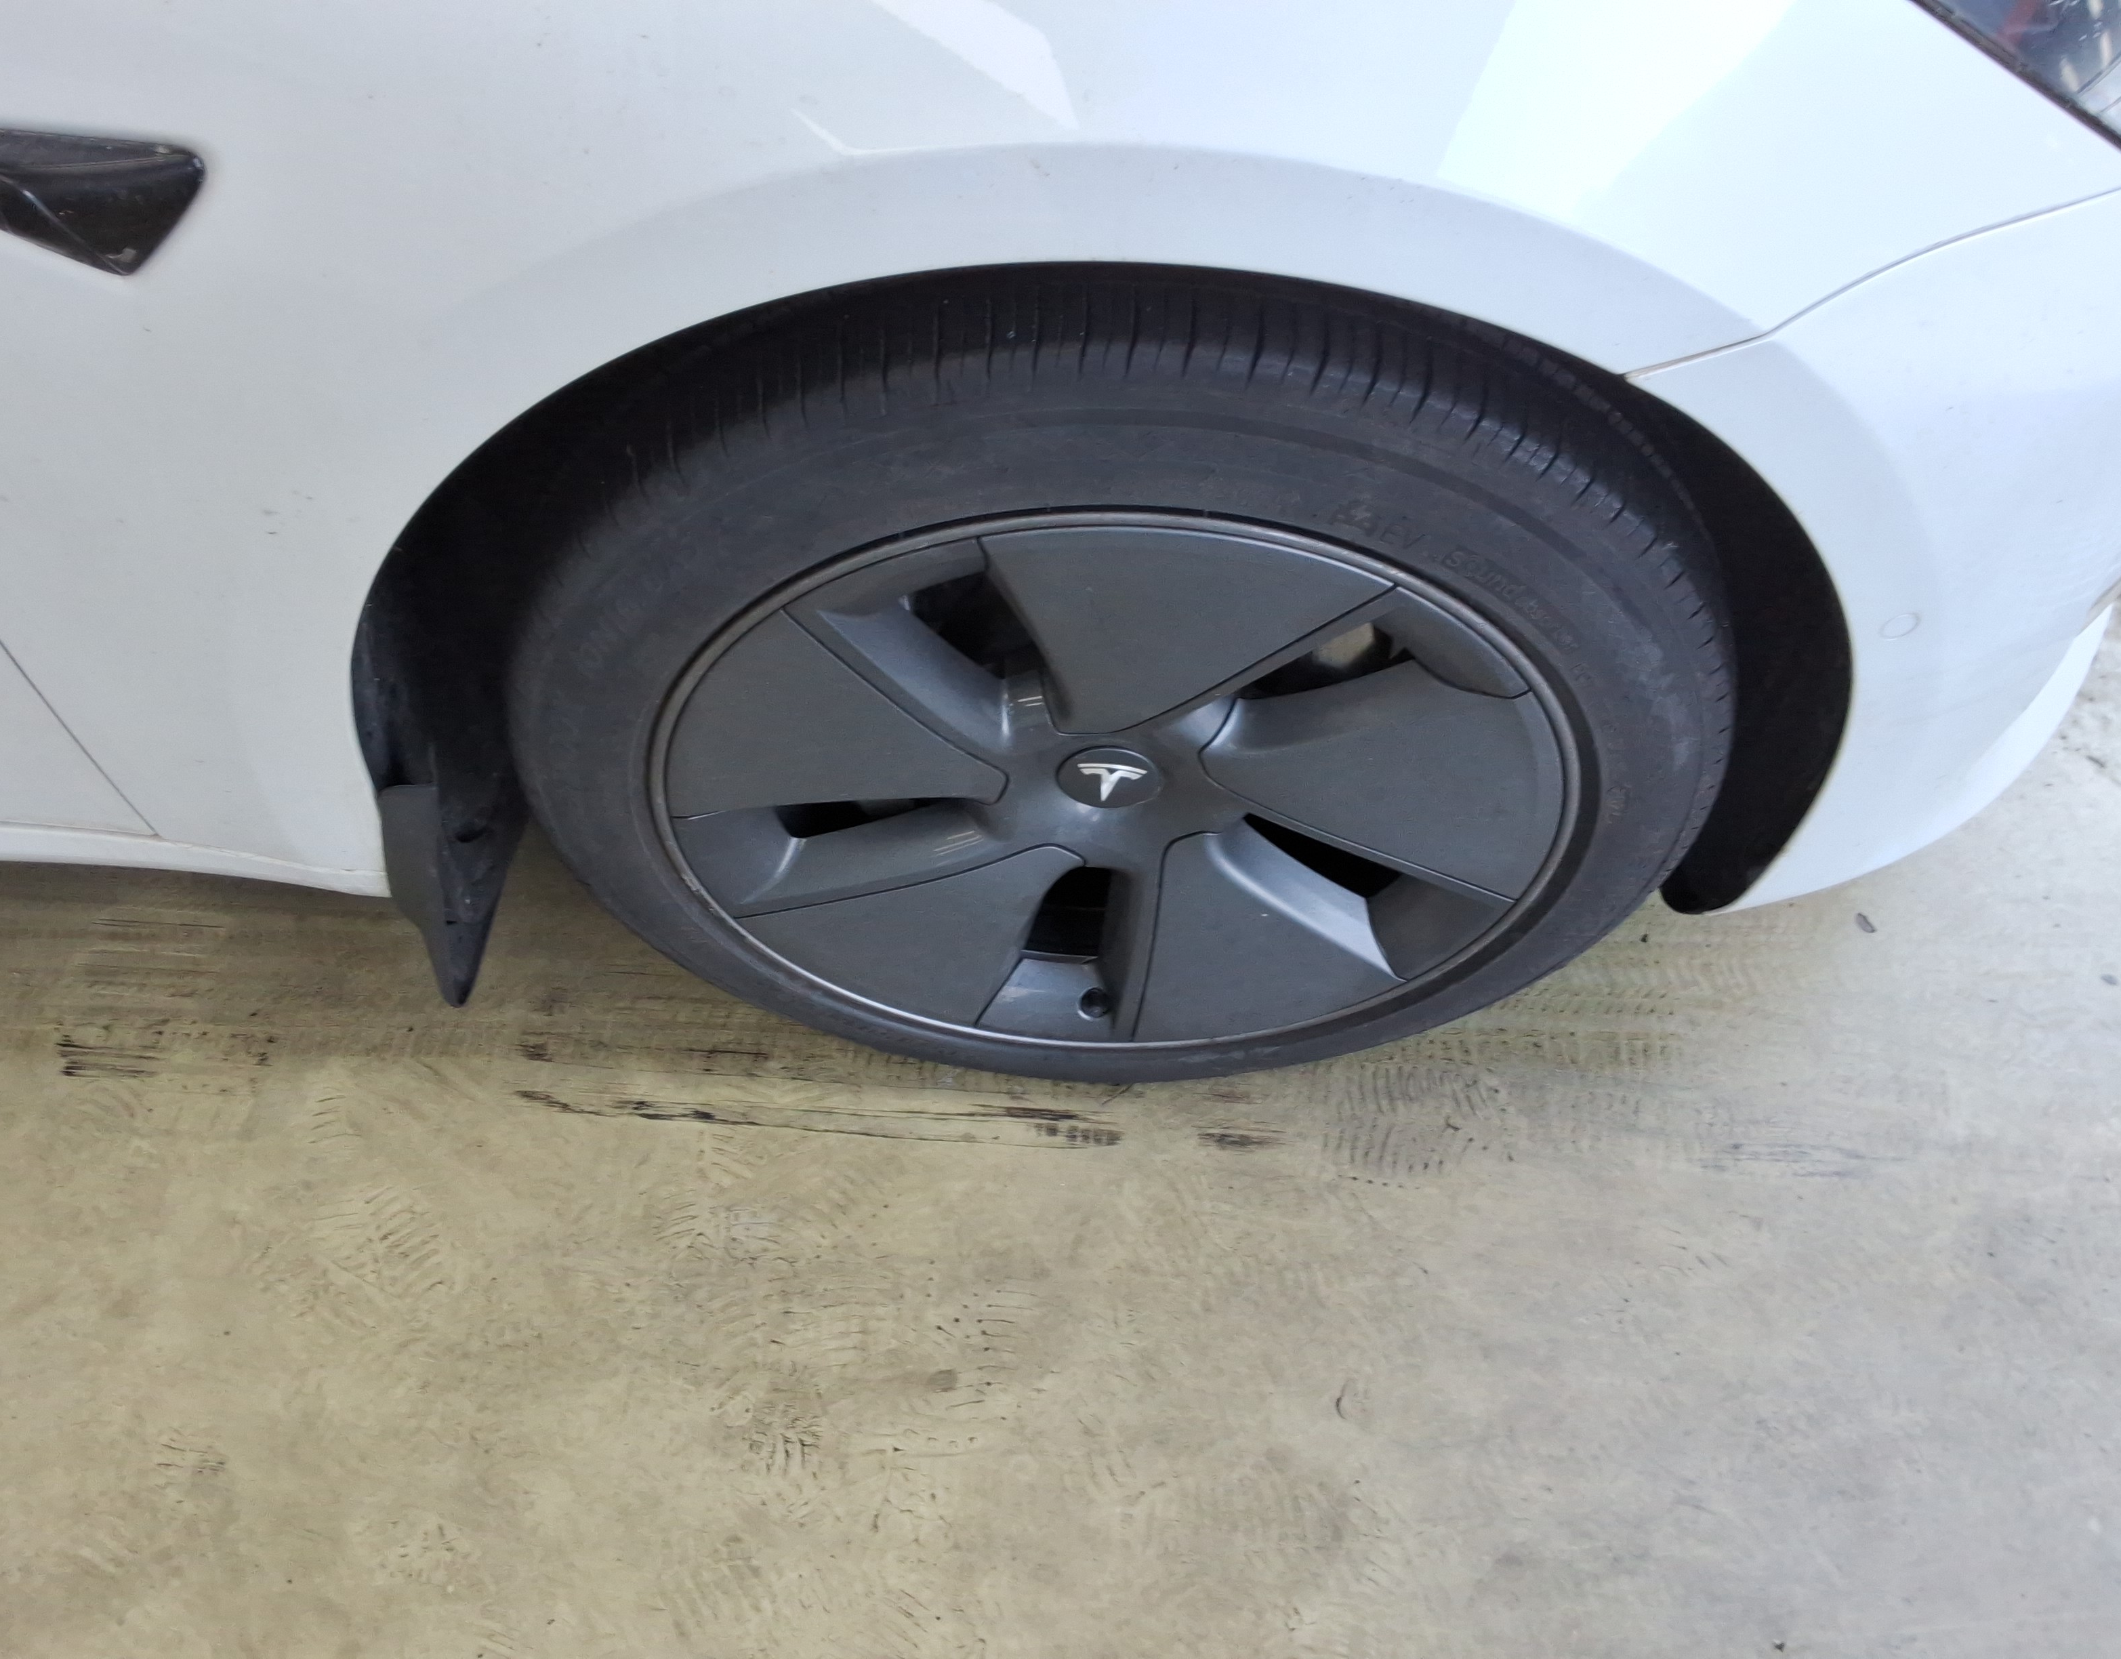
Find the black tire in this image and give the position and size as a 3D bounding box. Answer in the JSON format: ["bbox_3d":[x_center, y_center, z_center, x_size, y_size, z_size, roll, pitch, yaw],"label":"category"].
[{"bbox_3d":[0.030,-0.092,1.039,0.665,0.660,0.237,1,55,1],"label":"black tire"}]

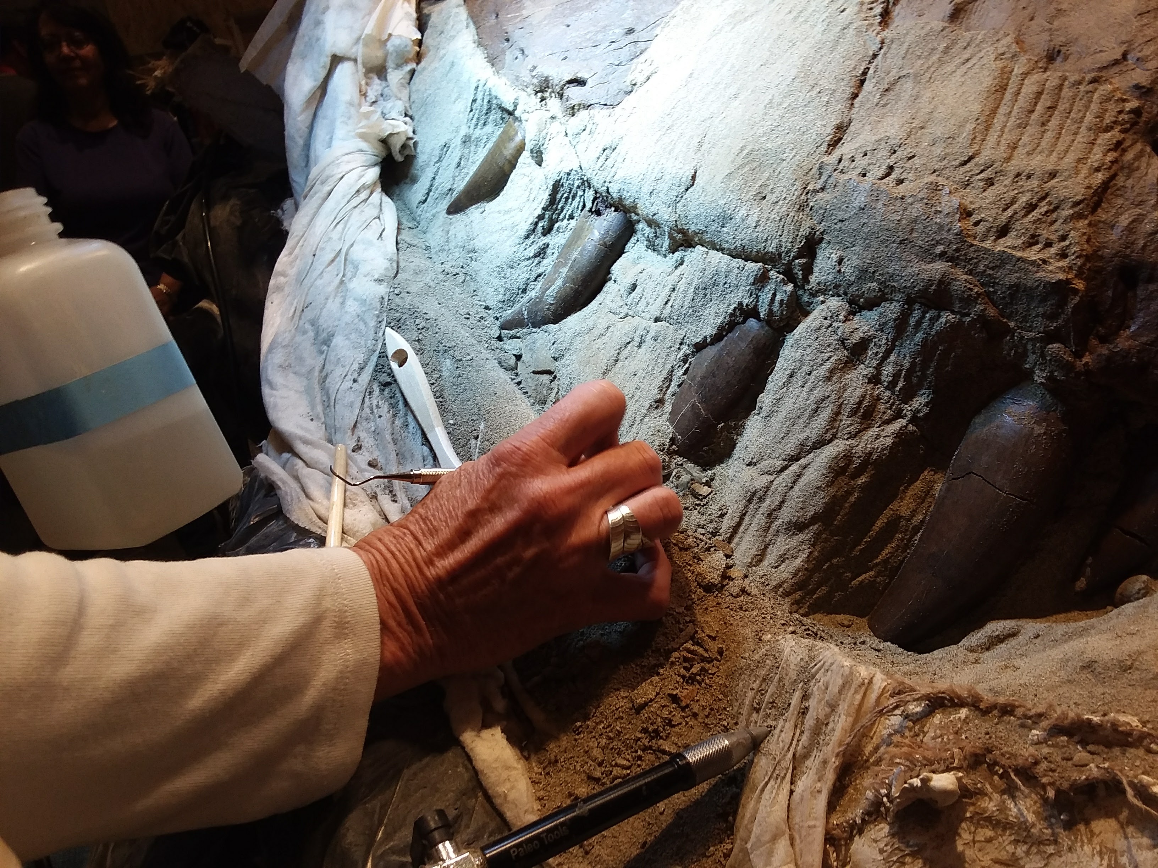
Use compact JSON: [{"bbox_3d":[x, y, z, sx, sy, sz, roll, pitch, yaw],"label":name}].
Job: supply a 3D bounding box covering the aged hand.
[{"bbox_3d":[-0.024,0.049,0.408,0.150,0.100,0.080,-25,-7,-10],"label":"aged hand"}]

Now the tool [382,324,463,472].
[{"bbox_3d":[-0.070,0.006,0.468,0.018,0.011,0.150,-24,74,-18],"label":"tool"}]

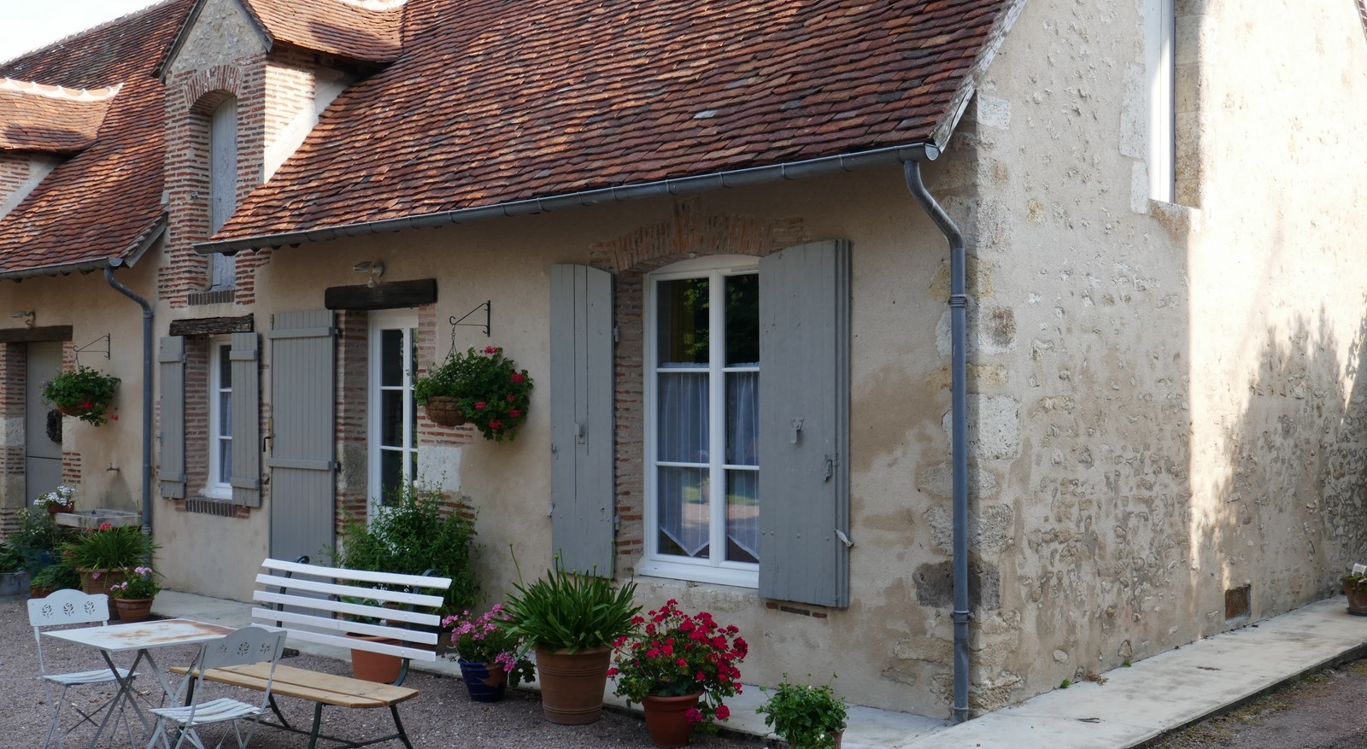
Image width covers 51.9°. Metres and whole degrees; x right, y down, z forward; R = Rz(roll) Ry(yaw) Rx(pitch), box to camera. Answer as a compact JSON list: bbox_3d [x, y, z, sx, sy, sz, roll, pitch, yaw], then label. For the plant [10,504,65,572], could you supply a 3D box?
[{"bbox_3d":[-6.503,1.688,14.102,0.468,0.771,0.468,-1,-2,42],"label":"plant"}]

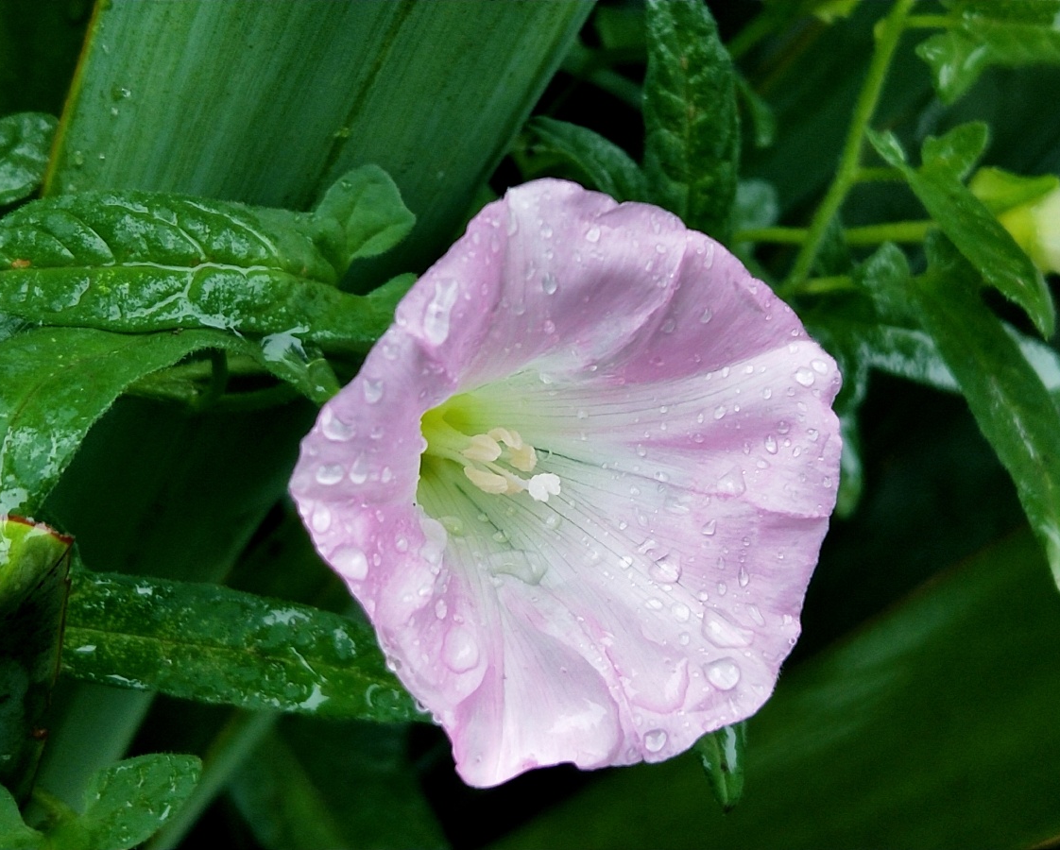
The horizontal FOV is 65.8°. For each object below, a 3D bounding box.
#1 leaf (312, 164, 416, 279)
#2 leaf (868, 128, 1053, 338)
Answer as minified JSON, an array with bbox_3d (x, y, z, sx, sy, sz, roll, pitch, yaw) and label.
[{"bbox_3d":[-0.020,-0.025,0.100,0.013,0.005,0.015,23,60,7],"label":"leaf"},{"bbox_3d":[0.059,-0.027,0.110,0.015,0.008,0.036,-32,76,-35],"label":"leaf"}]

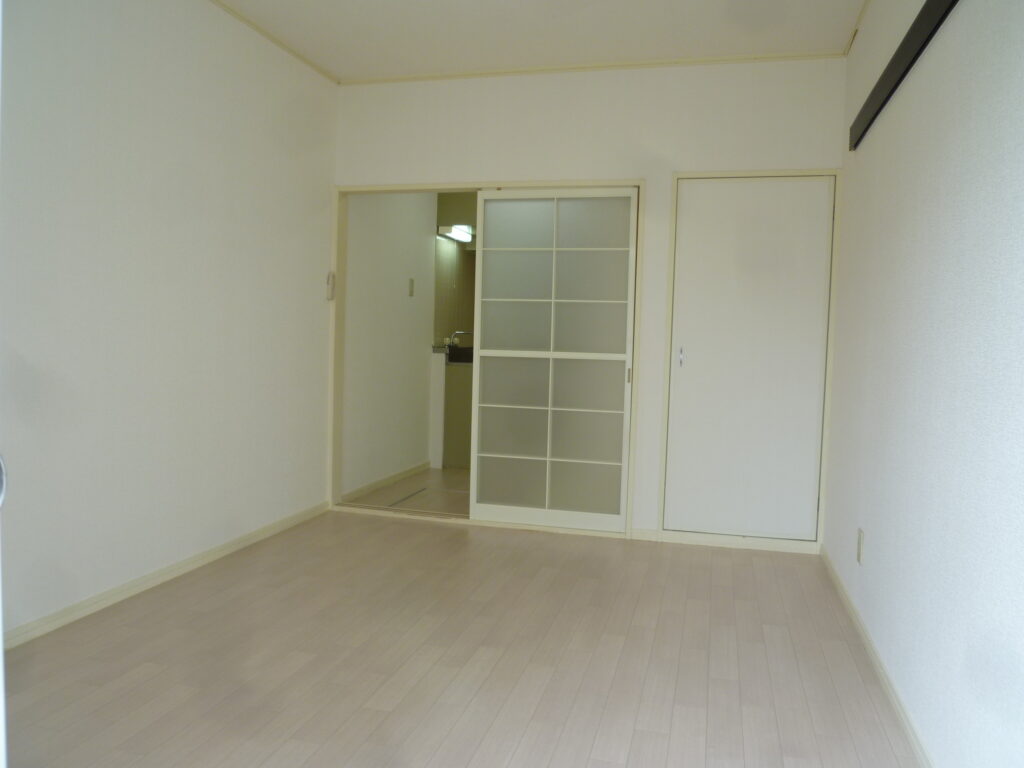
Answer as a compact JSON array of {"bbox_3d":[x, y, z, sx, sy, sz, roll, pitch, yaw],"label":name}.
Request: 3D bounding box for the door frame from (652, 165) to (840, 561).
[{"bbox_3d":[1.150,-0.108,3.633,0.771,1.835,0.100,2,3,14],"label":"door frame"}]

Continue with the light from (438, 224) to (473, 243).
[{"bbox_3d":[-0.452,-1.197,5.931,0.117,0.065,0.452,2,3,14],"label":"light"}]

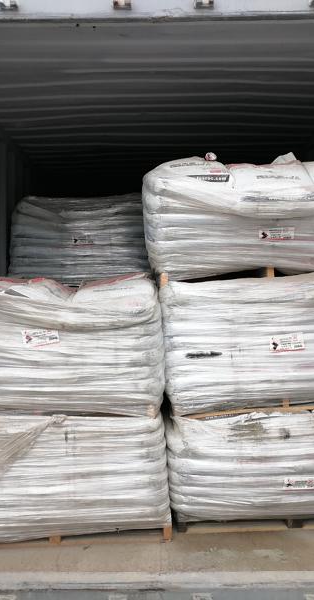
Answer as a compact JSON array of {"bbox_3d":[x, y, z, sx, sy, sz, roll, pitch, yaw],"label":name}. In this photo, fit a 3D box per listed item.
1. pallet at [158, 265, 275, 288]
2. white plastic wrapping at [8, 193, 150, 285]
[{"bbox_3d":[0.560,-0.125,3.490,1.110,0.115,1.130,-2,0,-1],"label":"pallet"},{"bbox_3d":[-0.530,-0.450,4.990,1.140,0.700,1.200,0,0,0],"label":"white plastic wrapping"}]

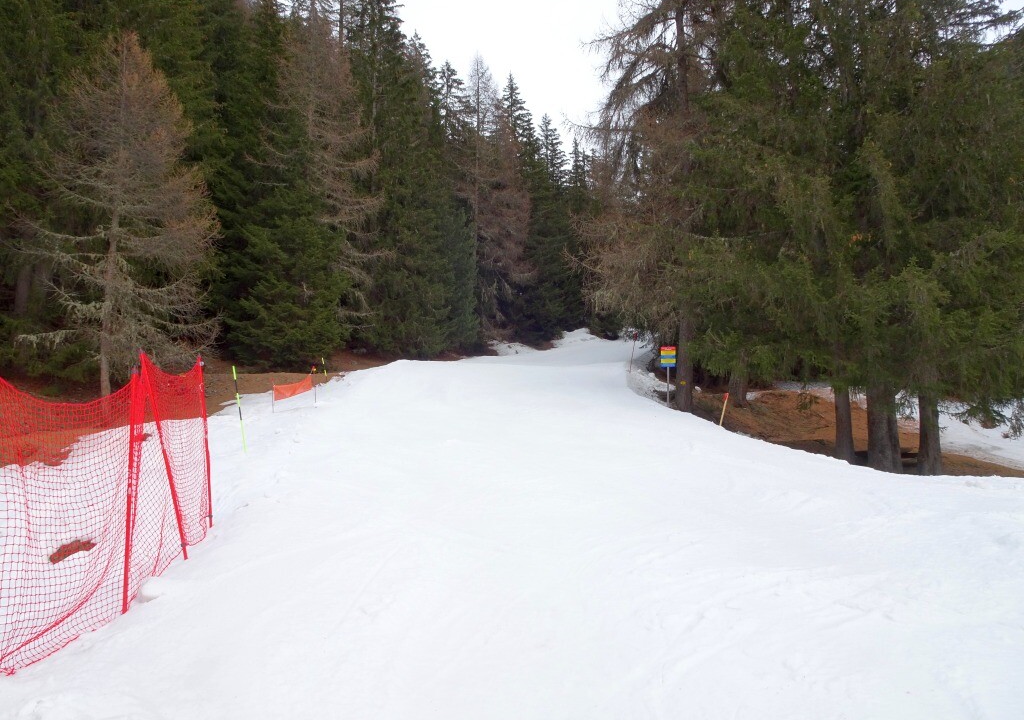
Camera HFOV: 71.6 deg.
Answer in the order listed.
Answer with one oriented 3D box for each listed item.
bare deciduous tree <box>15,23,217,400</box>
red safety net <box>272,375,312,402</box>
[{"bbox_3d":[-14.200,-4.850,25.800,7.000,13.400,6.800,0,-3,0],"label":"bare deciduous tree"},{"bbox_3d":[-7.200,0.940,23.300,1.450,0.900,0.150,1,-3,-20],"label":"red safety net"}]

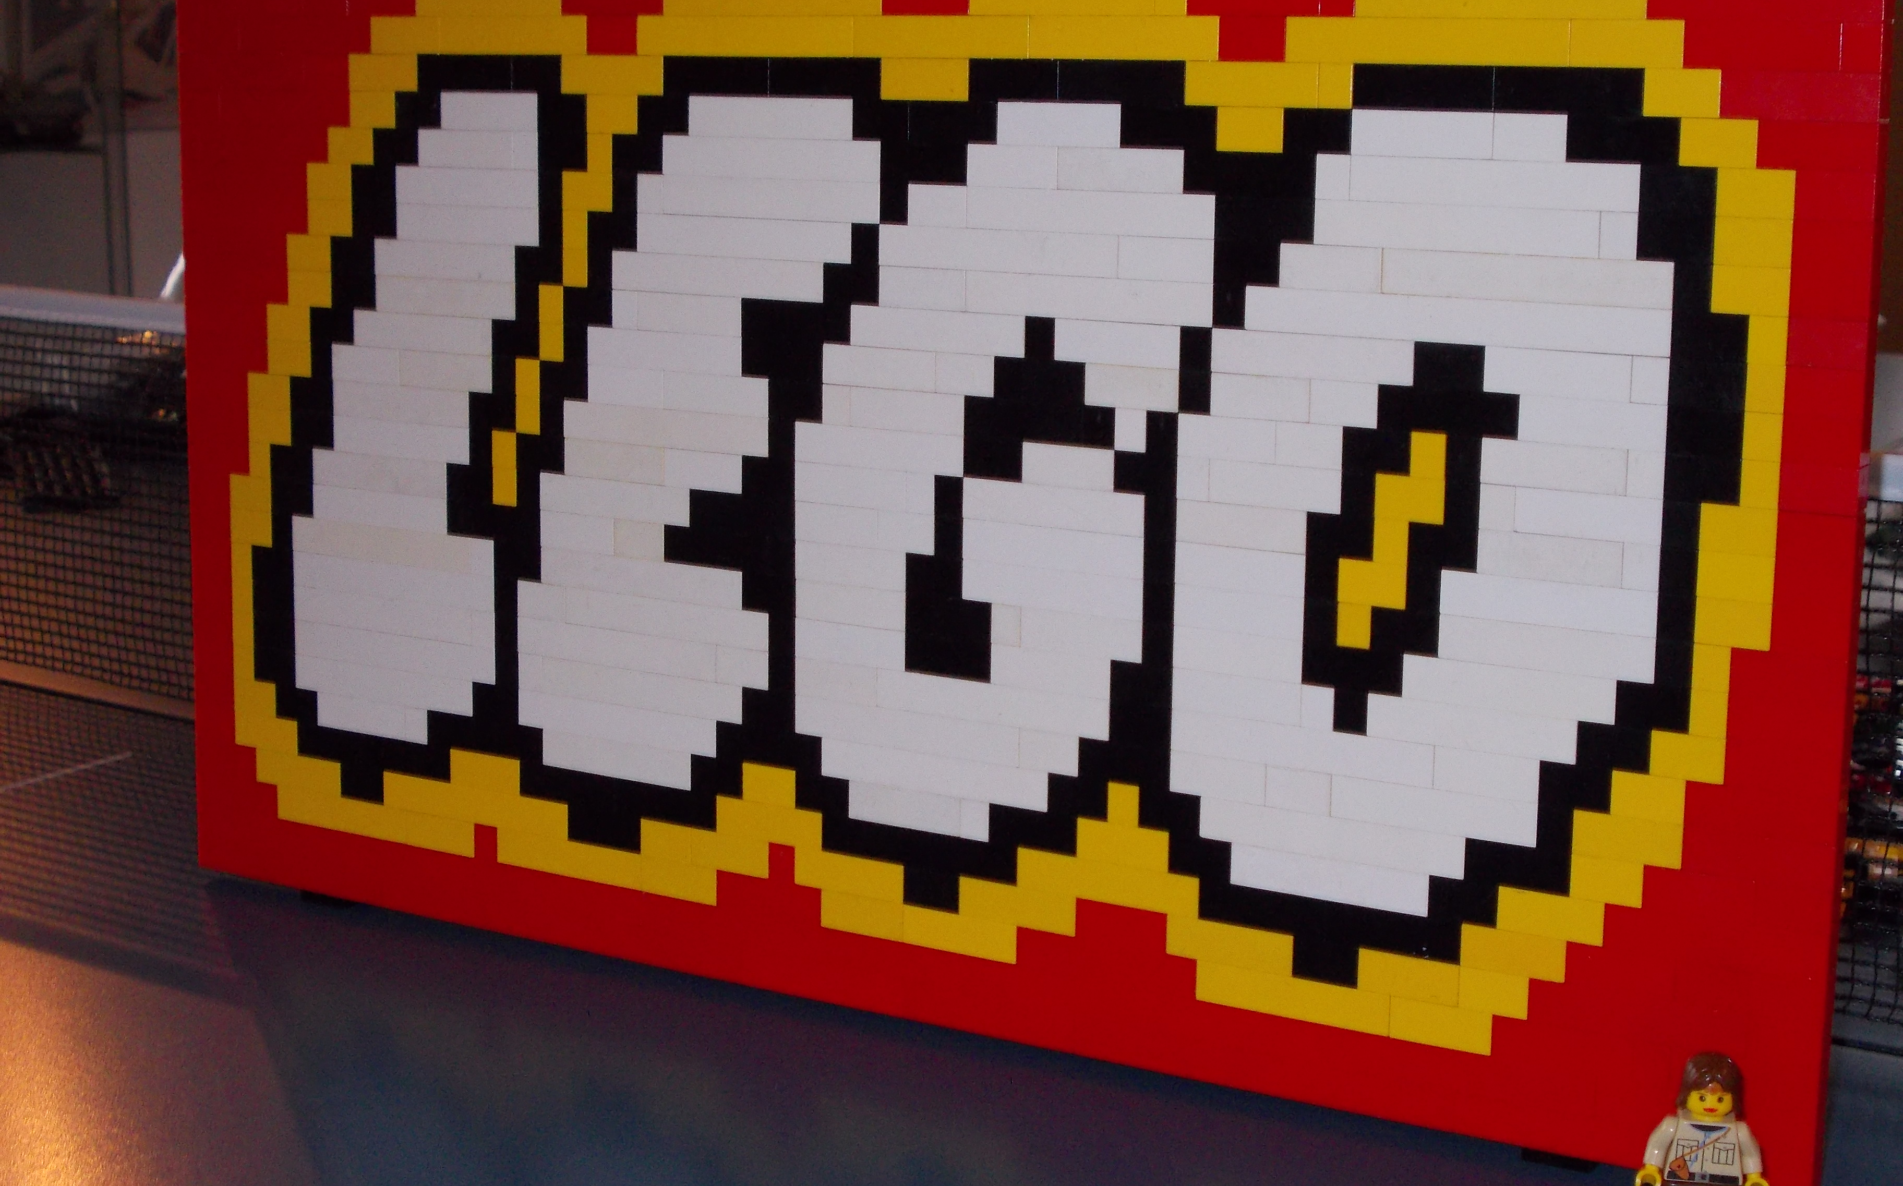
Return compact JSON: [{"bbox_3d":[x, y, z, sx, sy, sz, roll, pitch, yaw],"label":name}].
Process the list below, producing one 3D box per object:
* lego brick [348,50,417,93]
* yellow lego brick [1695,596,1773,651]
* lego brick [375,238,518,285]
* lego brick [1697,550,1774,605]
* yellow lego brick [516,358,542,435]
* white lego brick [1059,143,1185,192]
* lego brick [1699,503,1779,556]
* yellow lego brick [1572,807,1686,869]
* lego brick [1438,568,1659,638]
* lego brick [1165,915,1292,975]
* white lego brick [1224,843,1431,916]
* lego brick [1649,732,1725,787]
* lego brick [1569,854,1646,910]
[{"bbox_3d":[-0.146,-0.136,0.732,0.024,0.010,0.008,7,12,31],"label":"lego brick"},{"bbox_3d":[0.160,0.005,0.569,0.016,0.010,0.008,7,12,31],"label":"yellow lego brick"},{"bbox_3d":[-0.131,-0.088,0.736,0.048,0.010,0.008,7,12,31],"label":"lego brick"},{"bbox_3d":[0.160,-0.004,0.567,0.016,0.010,0.008,7,12,31],"label":"lego brick"},{"bbox_3d":[-0.107,-0.051,0.728,0.008,0.019,0.008,7,13,31],"label":"yellow lego brick"},{"bbox_3d":[0.040,-0.095,0.628,0.032,0.010,0.008,7,12,31],"label":"white lego brick"},{"bbox_3d":[0.160,-0.013,0.565,0.016,0.010,0.008,7,12,31],"label":"lego brick"},{"bbox_3d":[0.143,0.051,0.586,0.024,0.010,0.008,7,12,31],"label":"yellow lego brick"},{"bbox_3d":[0.127,0.001,0.592,0.048,0.010,0.008,7,12,31],"label":"lego brick"},{"bbox_3d":[0.065,0.079,0.639,0.032,0.010,0.008,7,12,31],"label":"lego brick"},{"bbox_3d":[0.086,0.063,0.624,0.048,0.010,0.008,7,12,31],"label":"white lego brick"},{"bbox_3d":[0.154,0.033,0.581,0.016,0.010,0.008,7,12,31],"label":"lego brick"},{"bbox_3d":[0.140,0.060,0.591,0.016,0.010,0.008,7,12,31],"label":"lego brick"}]

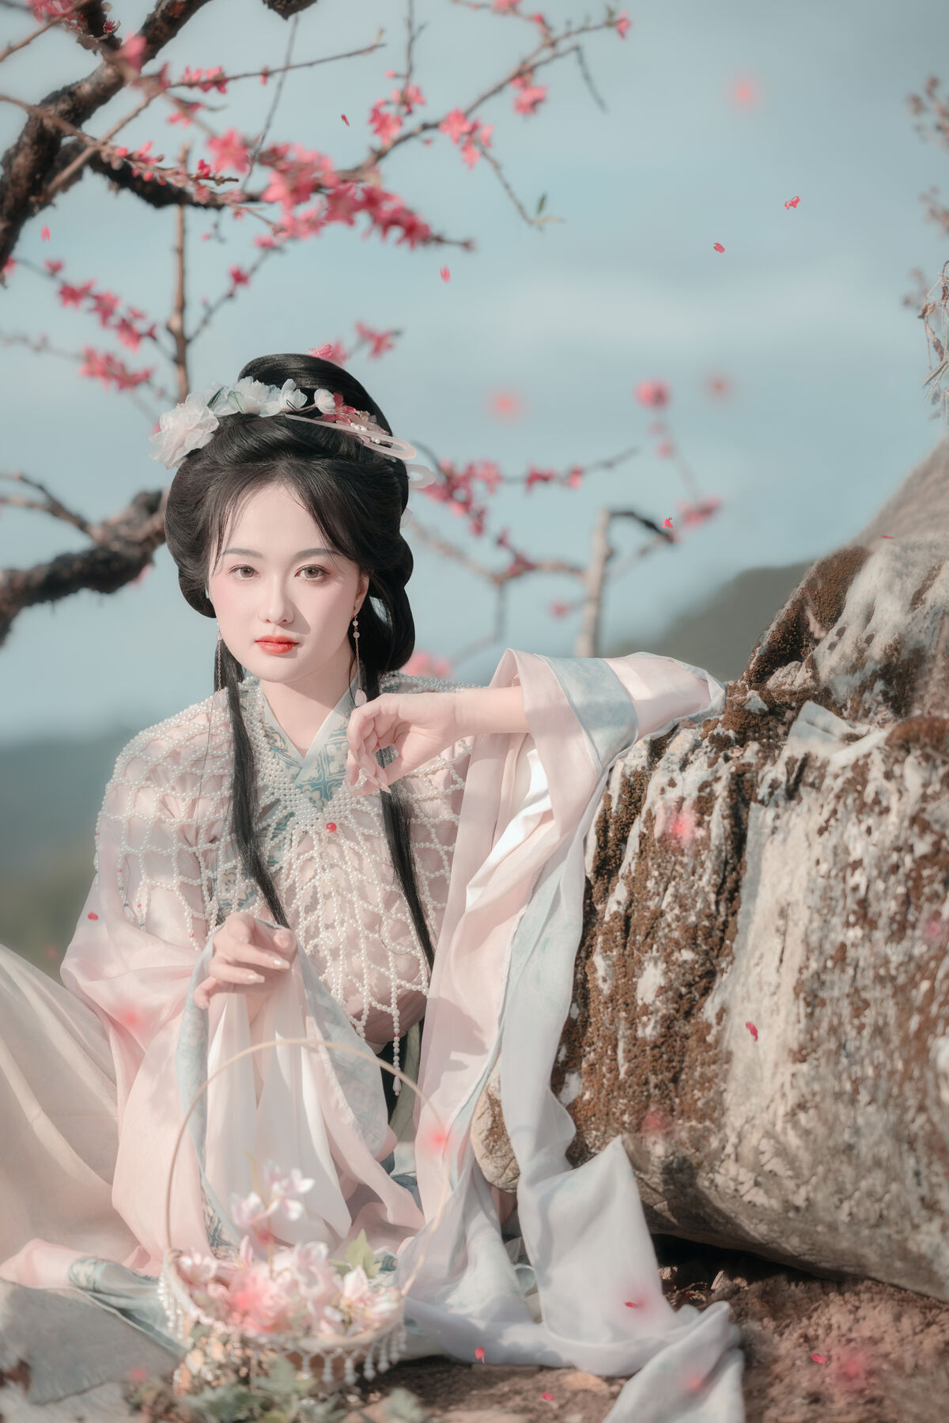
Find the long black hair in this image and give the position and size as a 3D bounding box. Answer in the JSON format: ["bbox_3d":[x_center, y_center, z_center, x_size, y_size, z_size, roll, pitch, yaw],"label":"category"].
[{"bbox_3d":[-0.162,-0.046,4.480,0.235,0.565,0.270,0,-1,15],"label":"long black hair"}]

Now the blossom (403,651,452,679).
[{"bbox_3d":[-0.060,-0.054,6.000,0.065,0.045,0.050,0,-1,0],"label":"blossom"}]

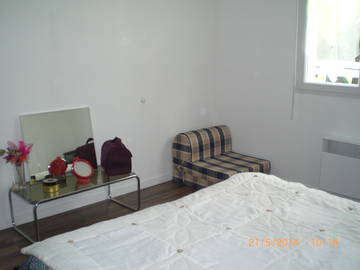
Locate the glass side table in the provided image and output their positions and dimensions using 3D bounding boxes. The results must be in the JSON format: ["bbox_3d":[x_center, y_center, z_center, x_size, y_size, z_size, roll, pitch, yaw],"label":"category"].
[{"bbox_3d":[-0.966,0.626,3.743,1.057,0.382,0.550,-11,15,-42],"label":"glass side table"}]

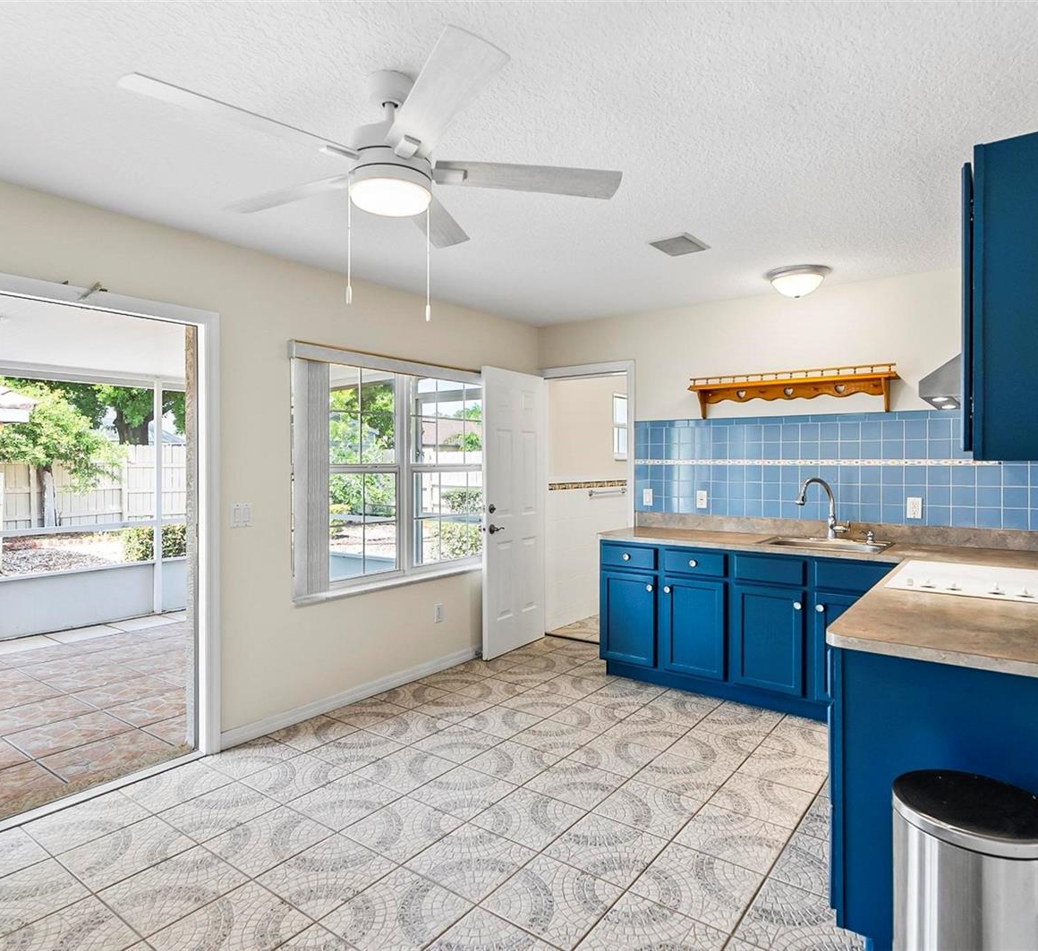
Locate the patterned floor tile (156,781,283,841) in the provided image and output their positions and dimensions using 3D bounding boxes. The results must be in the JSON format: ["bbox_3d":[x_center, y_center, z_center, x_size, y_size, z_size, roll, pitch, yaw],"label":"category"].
[{"bbox_3d":[-1.178,1.326,2.508,0.333,0.010,0.333,1,1,37],"label":"patterned floor tile"}]

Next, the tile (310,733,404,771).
[{"bbox_3d":[-0.776,1.323,3.066,0.335,0.010,0.335,0,1,37],"label":"tile"}]

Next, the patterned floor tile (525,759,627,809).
[{"bbox_3d":[0.239,1.323,2.734,0.333,0.010,0.333,0,0,37],"label":"patterned floor tile"}]

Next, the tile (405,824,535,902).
[{"bbox_3d":[-0.163,1.326,2.184,0.335,0.010,0.335,0,1,37],"label":"tile"}]

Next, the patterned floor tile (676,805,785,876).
[{"bbox_3d":[0.785,1.321,2.318,0.335,0.010,0.335,0,1,37],"label":"patterned floor tile"}]

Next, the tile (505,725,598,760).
[{"bbox_3d":[0.164,1.323,3.159,0.333,0.010,0.333,0,0,37],"label":"tile"}]

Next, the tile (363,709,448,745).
[{"bbox_3d":[-0.594,1.323,3.340,0.333,0.010,0.333,0,0,37],"label":"tile"}]

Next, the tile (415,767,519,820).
[{"bbox_3d":[-0.230,1.324,2.659,0.335,0.010,0.335,0,1,37],"label":"tile"}]

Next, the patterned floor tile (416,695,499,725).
[{"bbox_3d":[-0.358,1.309,3.571,0.333,0.010,0.333,1,1,37],"label":"patterned floor tile"}]

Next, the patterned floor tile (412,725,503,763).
[{"bbox_3d":[-0.292,1.316,3.109,0.333,0.010,0.333,1,1,37],"label":"patterned floor tile"}]

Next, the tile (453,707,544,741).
[{"bbox_3d":[-0.086,1.312,3.375,0.333,0.010,0.333,1,1,37],"label":"tile"}]

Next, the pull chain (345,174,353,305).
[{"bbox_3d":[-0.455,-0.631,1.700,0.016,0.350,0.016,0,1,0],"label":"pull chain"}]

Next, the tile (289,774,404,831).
[{"bbox_3d":[-0.707,1.326,2.591,0.335,0.010,0.335,0,1,37],"label":"tile"}]

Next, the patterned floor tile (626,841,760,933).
[{"bbox_3d":[0.584,1.333,2.068,0.333,0.010,0.333,1,1,37],"label":"patterned floor tile"}]

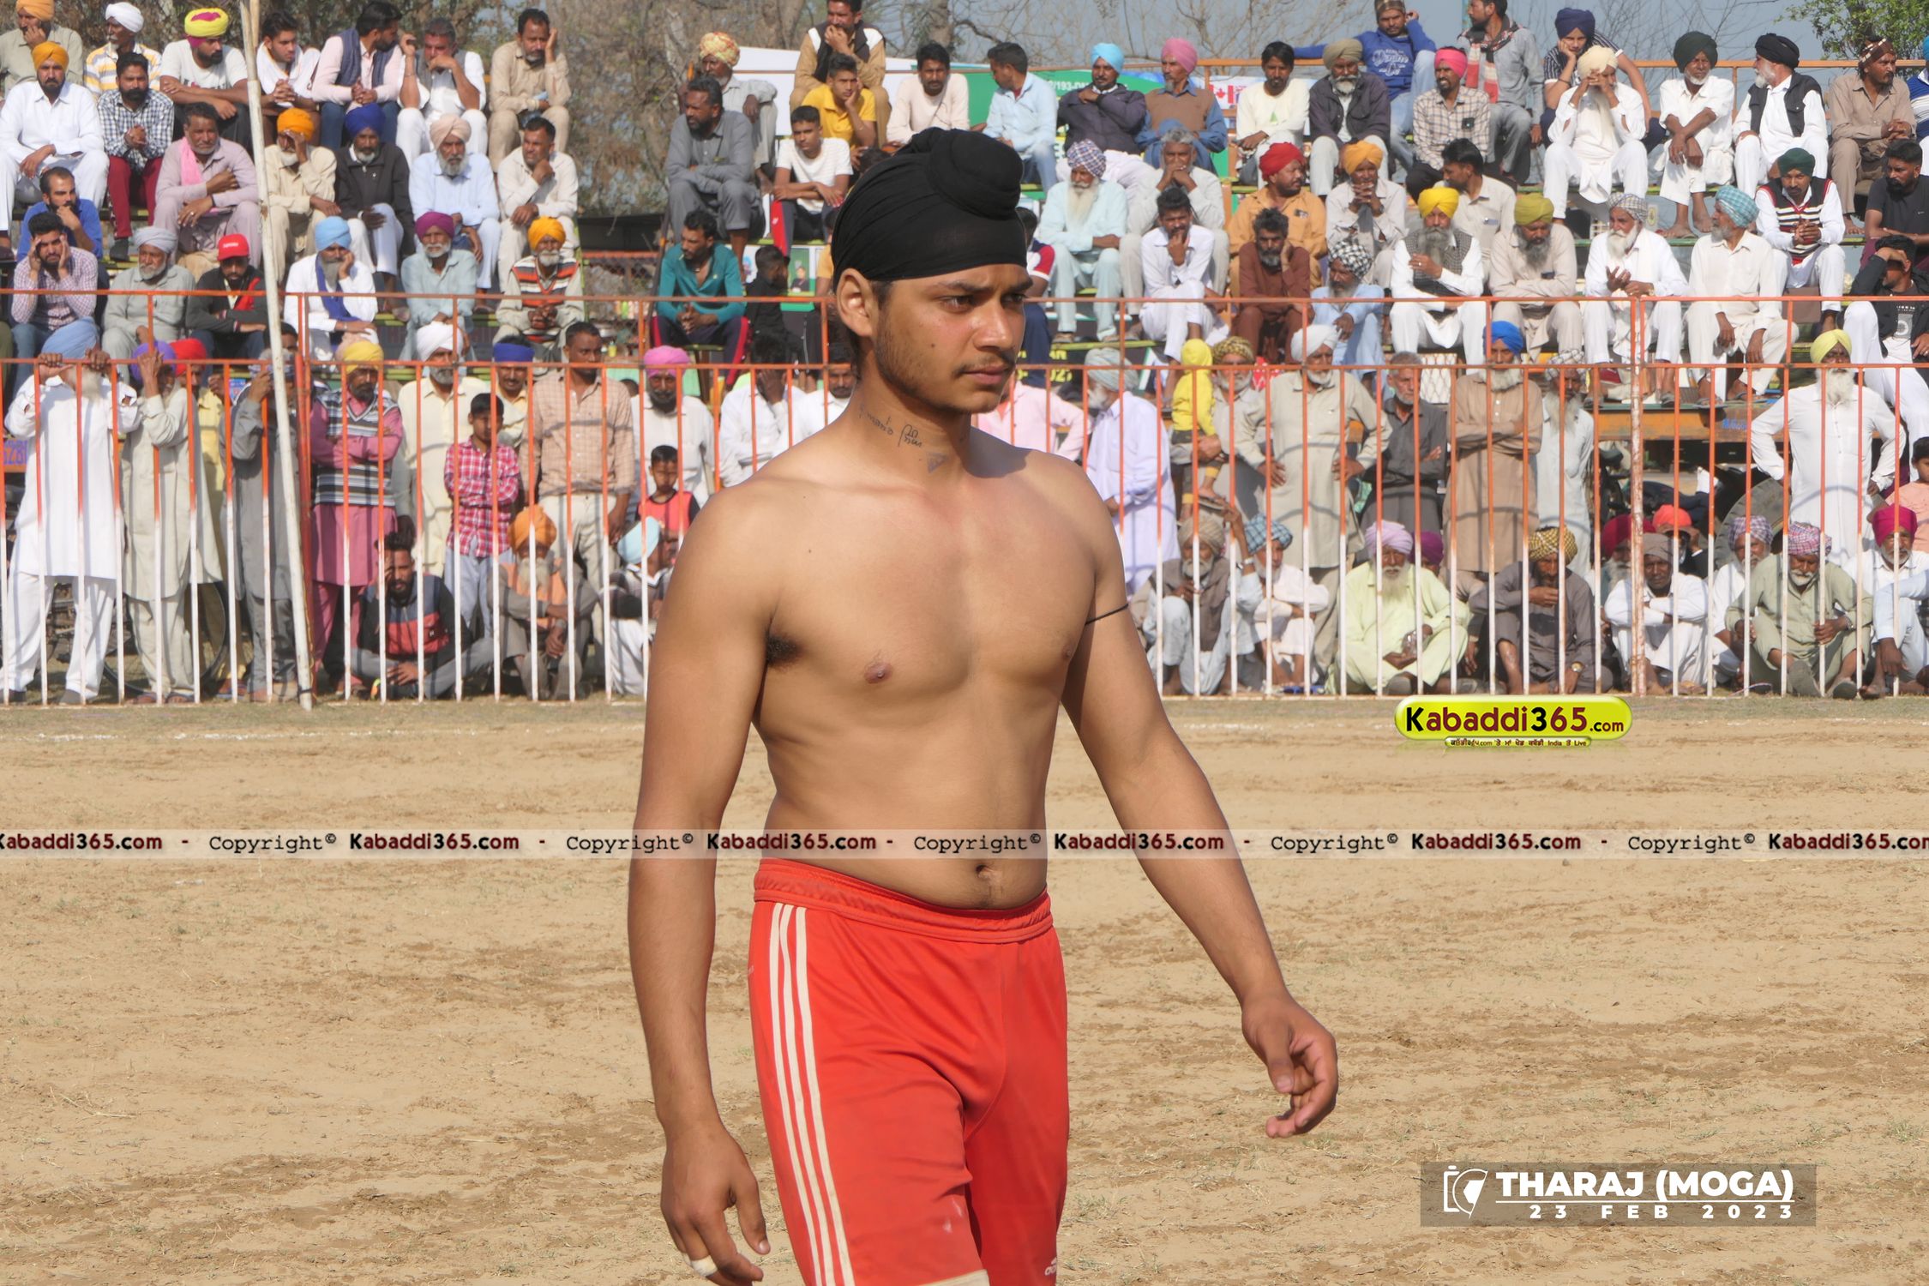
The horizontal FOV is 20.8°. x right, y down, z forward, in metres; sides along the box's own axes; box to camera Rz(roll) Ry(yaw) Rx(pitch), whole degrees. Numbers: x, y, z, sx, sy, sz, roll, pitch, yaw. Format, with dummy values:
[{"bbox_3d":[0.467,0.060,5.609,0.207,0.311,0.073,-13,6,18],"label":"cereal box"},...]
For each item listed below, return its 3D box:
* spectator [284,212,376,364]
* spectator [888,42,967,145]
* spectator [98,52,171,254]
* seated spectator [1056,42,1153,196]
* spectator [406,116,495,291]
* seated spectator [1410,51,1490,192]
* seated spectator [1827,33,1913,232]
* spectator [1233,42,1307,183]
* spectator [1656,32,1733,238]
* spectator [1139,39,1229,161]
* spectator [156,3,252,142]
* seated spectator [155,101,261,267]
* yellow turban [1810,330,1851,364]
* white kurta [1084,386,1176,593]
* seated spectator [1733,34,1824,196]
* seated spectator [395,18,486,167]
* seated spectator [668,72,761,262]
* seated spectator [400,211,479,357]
[{"bbox_3d":[-3.504,-1.790,29.000,0.540,1.149,0.750,-1,3,-7],"label":"spectator"},{"bbox_3d":[-0.192,-2.729,28.500,0.500,1.072,0.750,0,3,0],"label":"spectator"},{"bbox_3d":[-4.602,-2.703,29.100,0.440,1.151,0.740,0,3,2],"label":"spectator"},{"bbox_3d":[0.778,-2.794,29.000,0.549,1.041,0.780,-1,3,-10],"label":"seated spectator"},{"bbox_3d":[-2.792,-2.365,28.700,0.500,1.078,0.750,0,3,0],"label":"spectator"},{"bbox_3d":[2.638,-2.713,28.500,0.500,1.039,0.750,0,3,12],"label":"seated spectator"},{"bbox_3d":[5.205,-2.909,30.200,0.500,1.153,0.750,-1,3,-14],"label":"seated spectator"},{"bbox_3d":[1.690,-2.810,29.000,0.440,1.024,0.750,0,3,0],"label":"spectator"},{"bbox_3d":[3.963,-2.754,28.500,0.470,1.121,0.750,0,3,7],"label":"spectator"},{"bbox_3d":[1.240,-2.878,29.700,0.500,1.073,0.750,0,3,9],"label":"spectator"},{"bbox_3d":[-4.190,-2.958,28.900,0.530,1.087,0.740,-1,3,-10],"label":"spectator"},{"bbox_3d":[-3.962,-2.290,27.500,0.560,1.074,0.800,0,3,-6],"label":"seated spectator"},{"bbox_3d":[4.291,-1.471,26.000,0.200,0.179,0.230,-1,3,-18],"label":"yellow turban"},{"bbox_3d":[0.817,-0.747,26.000,0.360,1.015,0.480,-3,4,-45],"label":"white kurta"},{"bbox_3d":[4.526,-2.821,29.200,0.500,1.132,0.740,1,3,16],"label":"seated spectator"},{"bbox_3d":[-2.872,-2.886,28.800,0.510,1.108,0.750,0,3,-2],"label":"seated spectator"},{"bbox_3d":[-1.433,-2.627,29.800,0.530,1.181,0.750,1,3,25],"label":"seated spectator"},{"bbox_3d":[-2.741,-1.695,27.400,0.450,1.109,0.740,0,3,-2],"label":"seated spectator"}]

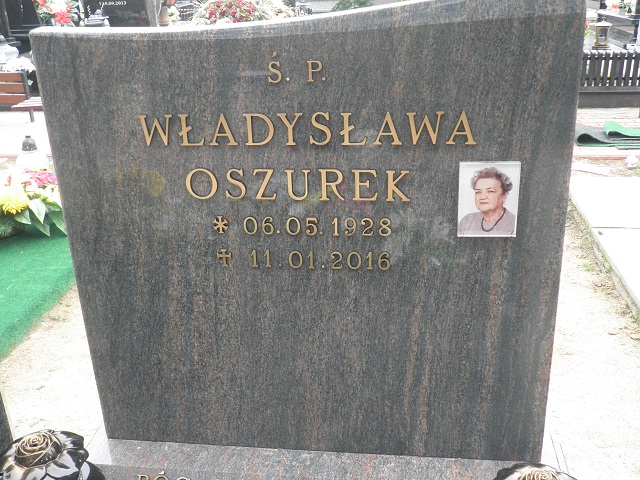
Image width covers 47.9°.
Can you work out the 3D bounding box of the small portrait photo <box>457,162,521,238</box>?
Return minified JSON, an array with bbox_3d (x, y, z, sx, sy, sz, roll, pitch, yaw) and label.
[{"bbox_3d":[0.260,-0.060,1.112,0.090,0.120,0.009,1,23,8],"label":"small portrait photo"}]

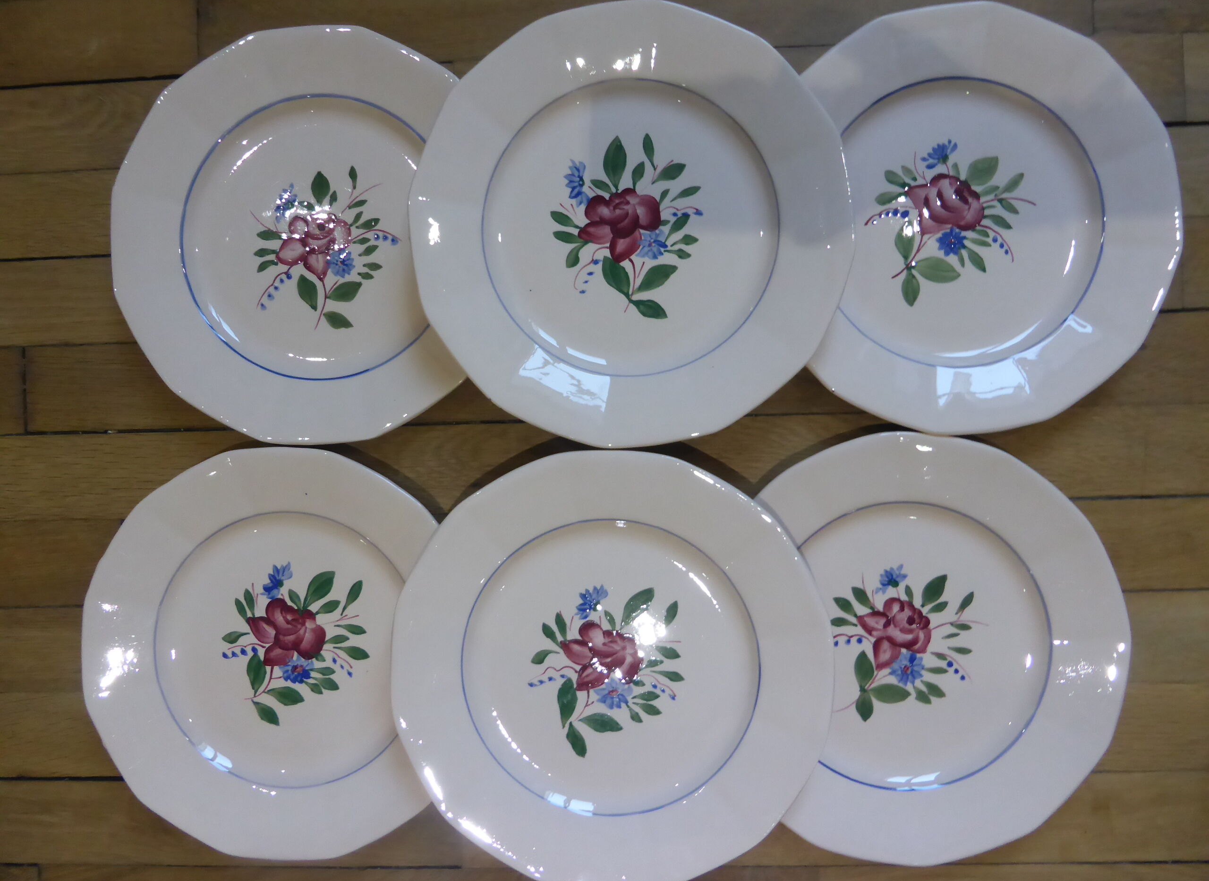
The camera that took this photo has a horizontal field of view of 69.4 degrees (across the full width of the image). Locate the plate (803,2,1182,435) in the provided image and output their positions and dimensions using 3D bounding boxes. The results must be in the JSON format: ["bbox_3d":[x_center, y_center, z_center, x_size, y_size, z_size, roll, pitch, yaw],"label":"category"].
[{"bbox_3d":[0.199,-0.123,0.499,0.242,0.025,0.242,0,90,3],"label":"plate"}]

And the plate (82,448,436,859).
[{"bbox_3d":[-0.187,0.123,0.517,0.242,0.025,0.242,0,90,3],"label":"plate"}]

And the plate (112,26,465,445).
[{"bbox_3d":[-0.166,-0.117,0.511,0.242,0.025,0.242,0,90,3],"label":"plate"}]

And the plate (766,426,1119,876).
[{"bbox_3d":[0.168,0.115,0.495,0.242,0.025,0.242,0,90,3],"label":"plate"}]

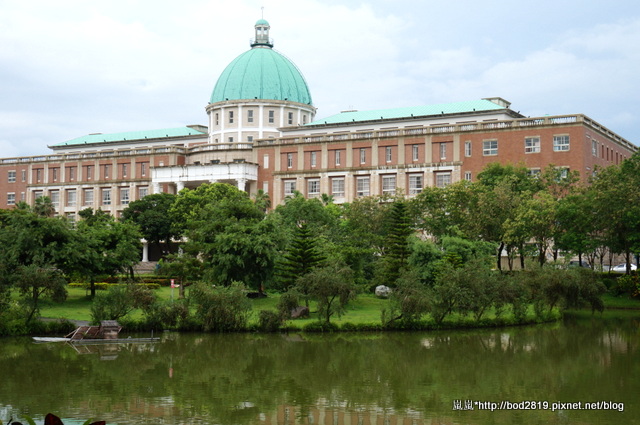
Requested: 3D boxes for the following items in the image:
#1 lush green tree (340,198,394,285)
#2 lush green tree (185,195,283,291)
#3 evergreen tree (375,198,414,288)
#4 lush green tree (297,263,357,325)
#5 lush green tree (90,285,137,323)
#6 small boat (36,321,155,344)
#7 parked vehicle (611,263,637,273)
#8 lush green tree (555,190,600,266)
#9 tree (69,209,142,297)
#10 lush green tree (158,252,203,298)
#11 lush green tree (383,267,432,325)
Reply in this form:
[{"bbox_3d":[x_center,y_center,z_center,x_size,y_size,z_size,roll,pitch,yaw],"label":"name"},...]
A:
[{"bbox_3d":[5.024,2.971,94.000,6.050,9.830,6.000,0,-3,0],"label":"lush green tree"},{"bbox_3d":[-7.855,2.860,79.000,8.900,8.990,8.200,0,-3,0],"label":"lush green tree"},{"bbox_3d":[7.012,3.101,83.000,3.700,8.490,3.700,0,-3,0],"label":"evergreen tree"},{"bbox_3d":[0.437,5.514,58.500,4.030,4.170,3.830,0,-3,0],"label":"lush green tree"},{"bbox_3d":[-14.004,6.239,59.000,3.120,2.710,2.960,0,-3,0],"label":"lush green tree"},{"bbox_3d":[-13.031,6.936,50.500,7.200,1.300,2.000,0,-3,-3],"label":"small boat"},{"bbox_3d":[41.924,7.694,119.000,4.500,1.470,1.750,-1,-3,21],"label":"parked vehicle"},{"bbox_3d":[29.302,2.219,99.000,5.230,9.440,5.200,0,-3,0],"label":"lush green tree"},{"bbox_3d":[-19.231,3.631,78.000,6.630,7.980,6.300,0,-3,0],"label":"tree"},{"bbox_3d":[-12.347,5.576,77.000,3.890,4.070,3.700,0,-3,0],"label":"lush green tree"},{"bbox_3d":[5.816,5.682,58.500,3.230,3.830,3.400,0,-3,0],"label":"lush green tree"}]

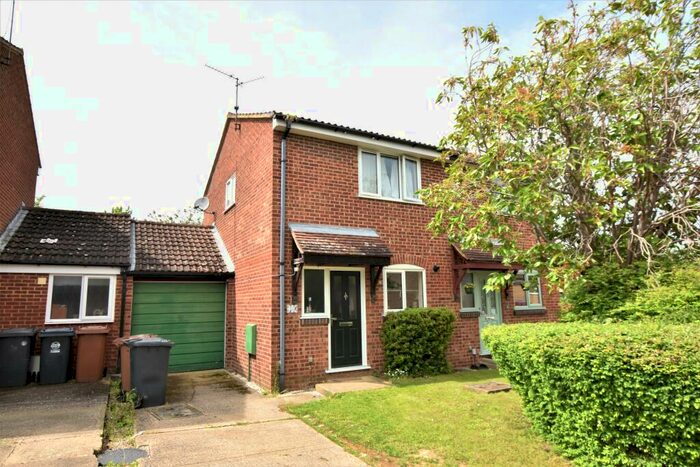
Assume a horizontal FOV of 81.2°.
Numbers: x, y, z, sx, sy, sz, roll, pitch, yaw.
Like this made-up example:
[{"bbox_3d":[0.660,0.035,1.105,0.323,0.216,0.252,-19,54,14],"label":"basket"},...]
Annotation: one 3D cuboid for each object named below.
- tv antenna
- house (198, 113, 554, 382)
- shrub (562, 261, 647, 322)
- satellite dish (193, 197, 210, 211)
[{"bbox_3d":[-2.883,-3.462,10.184,0.947,1.550,1.178,-9,-13,40],"label":"tv antenna"},{"bbox_3d":[0.320,0.180,13.195,8.700,7.150,8.400,4,-11,-29],"label":"house"},{"bbox_3d":[6.107,1.824,9.800,1.950,2.300,1.800,4,-11,-29],"label":"shrub"},{"bbox_3d":[-4.527,-0.914,12.450,0.500,0.450,0.360,-5,-10,20],"label":"satellite dish"}]

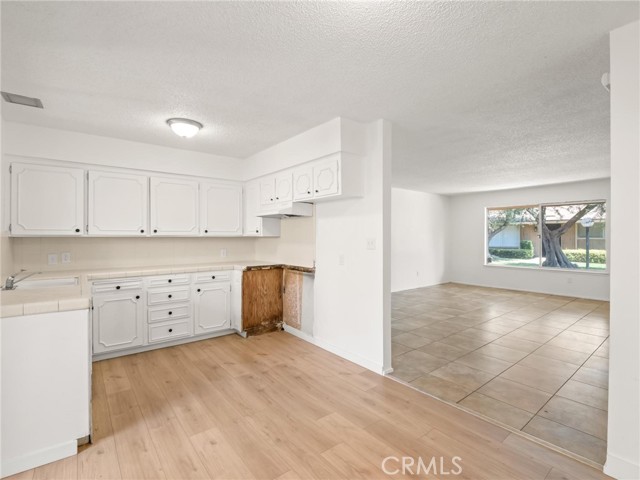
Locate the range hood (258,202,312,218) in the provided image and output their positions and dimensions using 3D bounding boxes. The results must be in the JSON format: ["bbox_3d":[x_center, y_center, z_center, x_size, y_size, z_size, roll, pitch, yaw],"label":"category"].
[{"bbox_3d":[-0.504,-0.374,3.894,0.470,0.145,0.755,0,1,-38],"label":"range hood"}]

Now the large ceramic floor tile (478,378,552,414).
[{"bbox_3d":[1.675,1.313,2.533,0.444,0.010,0.444,0,1,-38],"label":"large ceramic floor tile"}]

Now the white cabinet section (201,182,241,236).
[{"bbox_3d":[-1.435,-0.406,4.183,0.576,0.713,0.320,0,1,-37],"label":"white cabinet section"}]

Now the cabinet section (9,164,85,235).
[{"bbox_3d":[-2.842,-0.393,3.128,0.555,0.713,0.320,0,1,-37],"label":"cabinet section"}]

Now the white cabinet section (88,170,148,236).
[{"bbox_3d":[-2.367,-0.399,3.484,0.564,0.716,0.320,0,1,-37],"label":"white cabinet section"}]

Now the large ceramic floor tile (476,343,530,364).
[{"bbox_3d":[2.106,1.305,3.436,0.444,0.010,0.444,0,1,-38],"label":"large ceramic floor tile"}]

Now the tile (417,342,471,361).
[{"bbox_3d":[1.478,1.304,3.514,0.444,0.010,0.444,0,1,-38],"label":"tile"}]

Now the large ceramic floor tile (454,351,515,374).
[{"bbox_3d":[1.753,1.307,3.161,0.444,0.010,0.444,0,1,-38],"label":"large ceramic floor tile"}]

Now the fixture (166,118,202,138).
[{"bbox_3d":[-1.379,-1.120,3.034,0.340,0.130,0.340,0,1,-38],"label":"fixture"}]

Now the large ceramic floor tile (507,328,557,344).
[{"bbox_3d":[2.813,1.300,3.985,0.444,0.010,0.444,0,1,-38],"label":"large ceramic floor tile"}]

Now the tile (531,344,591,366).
[{"bbox_3d":[2.734,1.306,3.357,0.444,0.010,0.444,0,1,-38],"label":"tile"}]

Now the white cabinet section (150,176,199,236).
[{"bbox_3d":[-1.903,-0.404,3.832,0.555,0.718,0.320,0,1,-37],"label":"white cabinet section"}]

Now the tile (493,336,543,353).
[{"bbox_3d":[2.460,1.302,3.711,0.444,0.010,0.444,0,1,-38],"label":"tile"}]

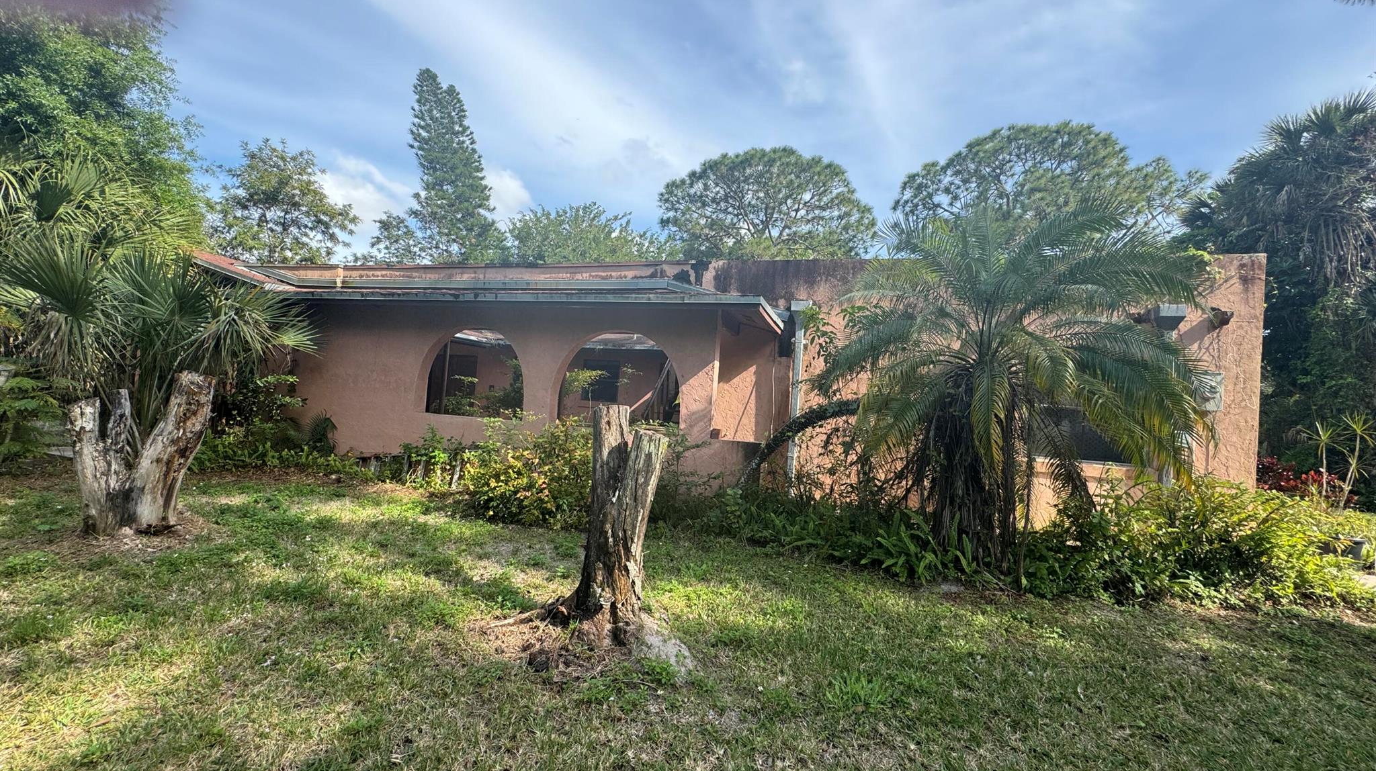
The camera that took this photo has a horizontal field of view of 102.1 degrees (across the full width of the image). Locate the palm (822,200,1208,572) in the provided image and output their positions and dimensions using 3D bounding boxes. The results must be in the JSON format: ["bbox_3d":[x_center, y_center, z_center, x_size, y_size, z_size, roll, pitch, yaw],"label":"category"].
[{"bbox_3d":[2.848,0.000,4.850,3.150,3.160,2.800,3,1,0],"label":"palm"}]

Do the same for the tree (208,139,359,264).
[{"bbox_3d":[-14.648,-4.183,20.031,5.600,9.390,5.300,3,1,0],"label":"tree"}]

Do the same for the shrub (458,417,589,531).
[{"bbox_3d":[-1.710,0.843,5.799,1.450,1.000,1.200,3,1,0],"label":"shrub"}]

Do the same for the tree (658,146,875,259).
[{"bbox_3d":[4.163,-6.047,31.052,12.000,14.710,11.500,3,1,0],"label":"tree"}]

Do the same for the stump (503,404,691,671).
[{"bbox_3d":[-0.504,0.772,3.129,0.980,1.330,0.780,3,1,0],"label":"stump"}]

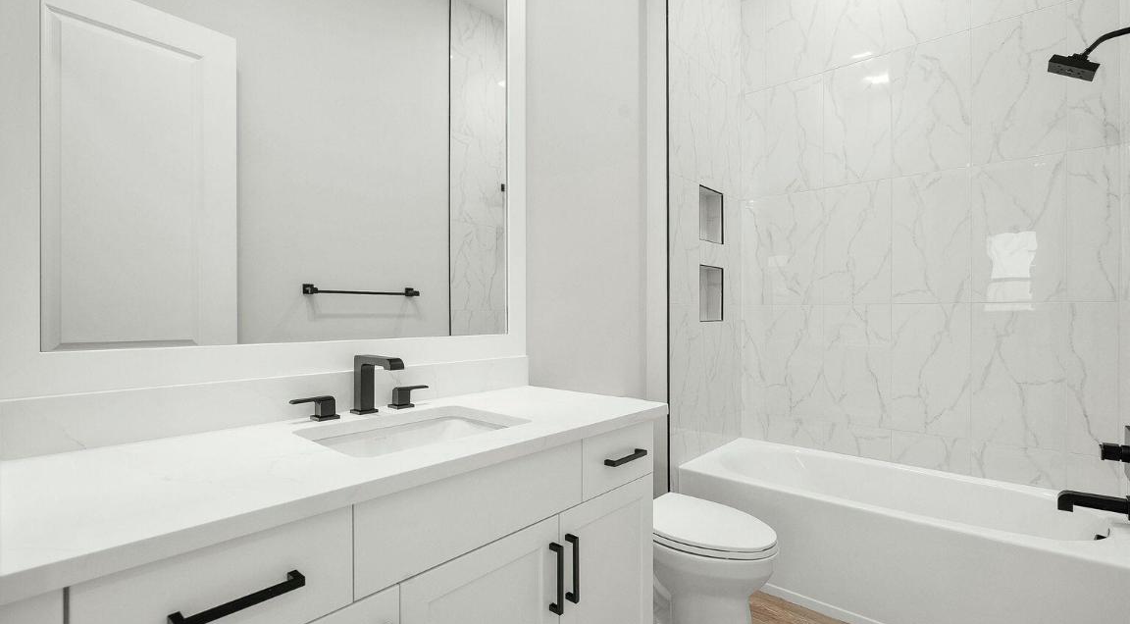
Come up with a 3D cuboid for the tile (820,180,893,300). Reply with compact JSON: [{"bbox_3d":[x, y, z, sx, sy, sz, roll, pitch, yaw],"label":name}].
[{"bbox_3d":[1.479,-0.344,2.544,0.300,0.610,0.010,0,0,41],"label":"tile"}]

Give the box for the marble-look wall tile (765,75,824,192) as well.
[{"bbox_3d":[1.253,-0.956,2.748,0.303,0.612,0.010,0,0,42],"label":"marble-look wall tile"}]

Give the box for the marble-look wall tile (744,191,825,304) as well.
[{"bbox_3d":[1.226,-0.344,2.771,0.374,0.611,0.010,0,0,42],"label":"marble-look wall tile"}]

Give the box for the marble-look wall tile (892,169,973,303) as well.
[{"bbox_3d":[1.705,-0.345,2.345,0.300,0.610,0.010,0,0,41],"label":"marble-look wall tile"}]

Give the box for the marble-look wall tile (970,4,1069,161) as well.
[{"bbox_3d":[1.931,-0.956,2.145,0.302,0.612,0.010,0,0,42],"label":"marble-look wall tile"}]

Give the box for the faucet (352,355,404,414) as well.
[{"bbox_3d":[-0.460,0.185,1.241,0.184,0.144,0.049,0,0,41],"label":"faucet"}]

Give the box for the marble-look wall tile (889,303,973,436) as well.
[{"bbox_3d":[1.704,0.267,2.345,0.302,0.612,0.010,0,0,42],"label":"marble-look wall tile"}]

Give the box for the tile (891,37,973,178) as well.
[{"bbox_3d":[1.706,-0.957,2.348,0.300,0.610,0.010,0,0,41],"label":"tile"}]

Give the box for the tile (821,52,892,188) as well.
[{"bbox_3d":[1.479,-0.956,2.547,0.302,0.612,0.010,0,0,42],"label":"tile"}]

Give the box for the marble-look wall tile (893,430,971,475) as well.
[{"bbox_3d":[1.703,0.649,2.341,0.300,0.151,0.010,0,0,41],"label":"marble-look wall tile"}]

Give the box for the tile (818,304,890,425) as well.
[{"bbox_3d":[1.478,0.267,2.542,0.300,0.610,0.010,0,0,41],"label":"tile"}]

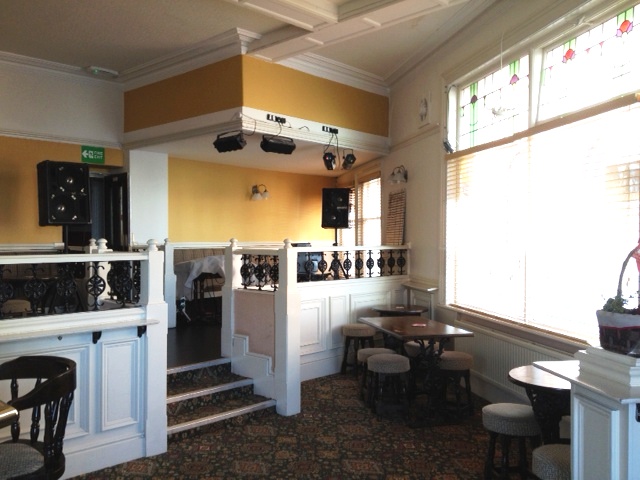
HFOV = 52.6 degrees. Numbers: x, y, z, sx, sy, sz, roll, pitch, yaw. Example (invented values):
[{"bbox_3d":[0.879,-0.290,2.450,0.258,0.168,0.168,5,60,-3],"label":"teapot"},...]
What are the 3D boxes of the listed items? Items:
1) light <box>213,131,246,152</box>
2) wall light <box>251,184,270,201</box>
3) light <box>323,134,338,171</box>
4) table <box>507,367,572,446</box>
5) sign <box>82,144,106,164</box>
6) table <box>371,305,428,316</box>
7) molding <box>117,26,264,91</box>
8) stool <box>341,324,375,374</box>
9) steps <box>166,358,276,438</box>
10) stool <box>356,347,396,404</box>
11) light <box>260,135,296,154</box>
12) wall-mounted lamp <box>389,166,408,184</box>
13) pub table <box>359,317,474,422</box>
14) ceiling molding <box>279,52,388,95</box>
[{"bbox_3d":[-1.046,-1.140,7.543,0.430,0.190,0.160,0,-28,43],"label":"light"},{"bbox_3d":[-0.993,-0.791,10.781,0.200,0.255,0.320,0,0,42],"label":"wall light"},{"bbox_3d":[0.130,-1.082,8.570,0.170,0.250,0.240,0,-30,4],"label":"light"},{"bbox_3d":[1.463,1.168,3.765,0.700,0.740,0.700,0,0,0],"label":"table"},{"bbox_3d":[-2.997,-1.131,8.583,0.020,0.220,0.325,0,0,43],"label":"sign"},{"bbox_3d":[0.892,1.125,7.157,0.640,0.740,0.640,0,0,43],"label":"table"},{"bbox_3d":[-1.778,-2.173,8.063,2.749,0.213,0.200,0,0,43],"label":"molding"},{"bbox_3d":[0.443,1.258,7.276,0.375,0.520,0.375,0,0,0],"label":"stool"},{"bbox_3d":[-1.018,1.293,5.333,0.713,0.397,1.227,0,0,43],"label":"steps"},{"bbox_3d":[0.530,1.284,6.056,0.365,0.480,0.365,0,0,0],"label":"stool"},{"bbox_3d":[-0.484,-1.122,7.645,0.170,0.200,0.420,-26,-17,39],"label":"light"},{"bbox_3d":[1.037,-0.848,8.472,0.200,0.250,0.330,0,0,-11],"label":"wall-mounted lamp"},{"bbox_3d":[0.846,1.156,5.905,0.665,0.740,1.200,0,0,-12],"label":"pub table"},{"bbox_3d":[0.273,-2.152,8.346,0.147,0.198,2.234,0,0,43],"label":"ceiling molding"}]

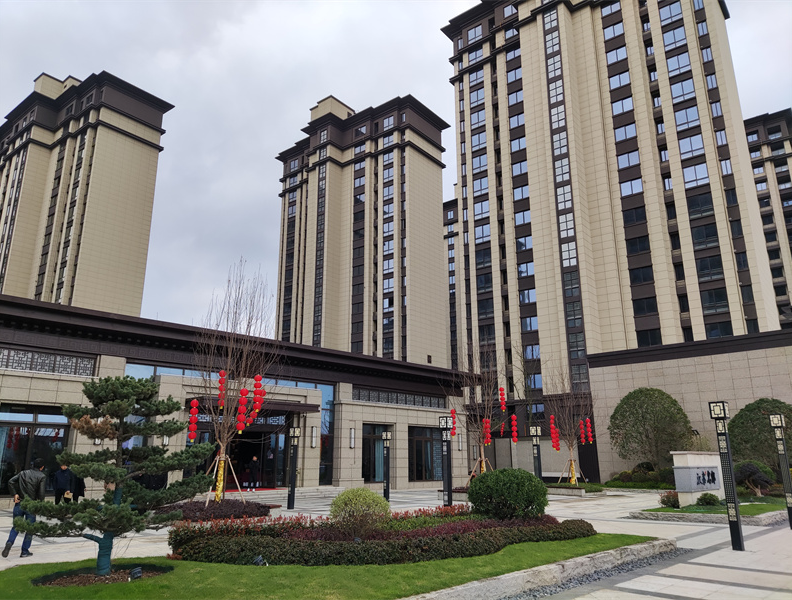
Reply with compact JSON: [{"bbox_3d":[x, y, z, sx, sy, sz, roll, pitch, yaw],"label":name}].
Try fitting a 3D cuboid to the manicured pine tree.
[{"bbox_3d":[-4.160,2.522,8.539,2.750,2.786,2.600,7,-17,-24],"label":"manicured pine tree"}]

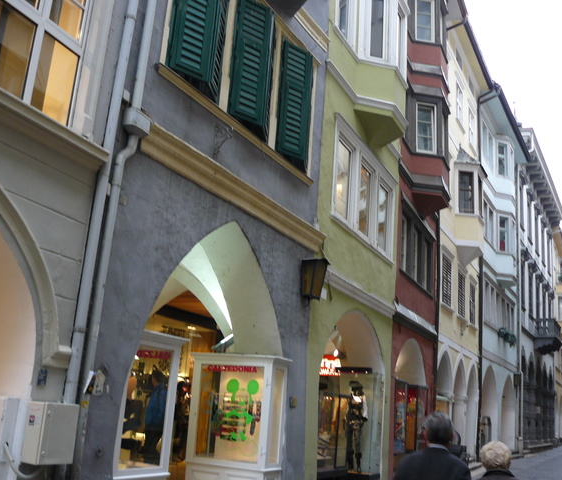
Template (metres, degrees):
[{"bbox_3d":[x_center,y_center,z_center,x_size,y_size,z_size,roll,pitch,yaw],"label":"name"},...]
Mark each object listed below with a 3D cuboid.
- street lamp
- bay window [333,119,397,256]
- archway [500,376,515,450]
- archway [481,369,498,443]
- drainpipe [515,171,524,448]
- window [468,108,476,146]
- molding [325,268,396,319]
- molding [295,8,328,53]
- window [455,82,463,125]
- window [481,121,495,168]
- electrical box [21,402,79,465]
[{"bbox_3d":[0.493,0.561,9.388,0.290,0.600,0.290,-4,-17,28],"label":"street lamp"},{"bbox_3d":[1.686,-0.862,12.638,0.200,1.840,3.200,-3,-17,26],"label":"bay window"},{"bbox_3d":[9.226,7.062,26.913,0.500,2.950,2.300,-4,-17,28],"label":"archway"},{"bbox_3d":[7.495,6.096,23.822,0.500,2.950,2.300,-4,-17,28],"label":"archway"},{"bbox_3d":[10.398,2.657,29.066,0.160,12.880,0.160,-4,-17,28],"label":"drainpipe"},{"bbox_3d":[6.566,-3.877,22.943,0.180,1.250,0.900,-4,-17,27],"label":"window"},{"bbox_3d":[1.502,1.009,11.945,0.170,0.220,3.450,-3,-17,26],"label":"molding"},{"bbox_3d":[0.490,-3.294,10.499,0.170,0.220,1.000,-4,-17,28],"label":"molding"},{"bbox_3d":[5.916,-4.515,22.194,0.200,1.195,1.121,-4,-17,27],"label":"window"},{"bbox_3d":[8.260,-3.752,26.651,0.200,1.421,2.343,-4,-17,28],"label":"window"},{"bbox_3d":[-1.851,1.561,5.365,0.200,0.480,0.360,-3,-17,25],"label":"electrical box"}]

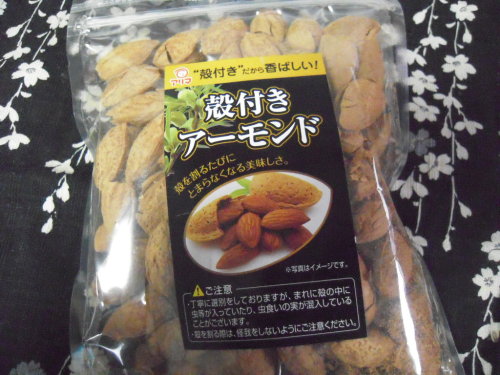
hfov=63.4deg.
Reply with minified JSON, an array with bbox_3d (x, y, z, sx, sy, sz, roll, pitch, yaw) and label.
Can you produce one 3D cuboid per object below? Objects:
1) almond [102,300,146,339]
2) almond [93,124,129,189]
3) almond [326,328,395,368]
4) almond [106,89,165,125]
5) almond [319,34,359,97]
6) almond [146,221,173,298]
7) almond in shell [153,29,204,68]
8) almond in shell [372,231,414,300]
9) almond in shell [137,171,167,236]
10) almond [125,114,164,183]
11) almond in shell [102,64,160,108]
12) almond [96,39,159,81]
[{"bbox_3d":[-0.064,0.071,0.213,0.029,0.015,0.018,-27,75,-7],"label":"almond"},{"bbox_3d":[-0.072,-0.017,0.212,0.017,0.016,0.036,12,80,3],"label":"almond"},{"bbox_3d":[0.054,0.077,0.192,0.032,0.017,0.017,-4,80,1],"label":"almond"},{"bbox_3d":[-0.060,-0.045,0.216,0.035,0.016,0.015,-25,80,-3],"label":"almond"},{"bbox_3d":[0.048,-0.066,0.217,0.021,0.016,0.037,-4,80,1],"label":"almond"},{"bbox_3d":[-0.043,0.037,0.208,0.019,0.015,0.039,-2,73,0],"label":"almond"},{"bbox_3d":[-0.039,-0.077,0.223,0.034,0.017,0.020,-38,81,-6],"label":"almond in shell"},{"bbox_3d":[0.072,0.038,0.202,0.018,0.016,0.034,16,80,4],"label":"almond in shell"},{"bbox_3d":[-0.047,0.009,0.215,0.019,0.015,0.036,10,74,4],"label":"almond in shell"},{"bbox_3d":[-0.054,-0.022,0.221,0.018,0.015,0.044,23,75,8],"label":"almond"},{"bbox_3d":[-0.068,-0.058,0.232,0.038,0.013,0.017,-34,76,-9],"label":"almond in shell"},{"bbox_3d":[-0.067,-0.072,0.223,0.038,0.016,0.018,-29,80,-4],"label":"almond"}]

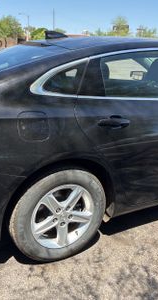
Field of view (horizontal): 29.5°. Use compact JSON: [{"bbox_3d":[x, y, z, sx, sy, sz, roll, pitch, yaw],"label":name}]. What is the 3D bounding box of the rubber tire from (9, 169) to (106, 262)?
[{"bbox_3d":[-0.138,0.397,1.973,0.670,0.670,0.210,-10,22,-28],"label":"rubber tire"}]

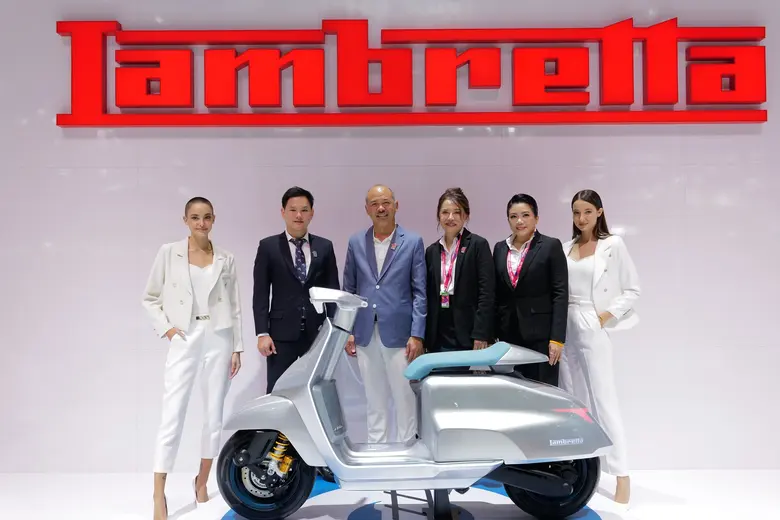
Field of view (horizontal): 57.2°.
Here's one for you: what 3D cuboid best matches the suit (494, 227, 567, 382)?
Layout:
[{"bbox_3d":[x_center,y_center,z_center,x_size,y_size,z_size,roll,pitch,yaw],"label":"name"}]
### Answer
[{"bbox_3d":[0.792,0.552,4.000,0.440,1.435,0.280,0,0,19],"label":"suit"}]

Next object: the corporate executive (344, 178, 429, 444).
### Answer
[{"bbox_3d":[-0.029,0.446,4.110,0.490,1.760,0.320,0,0,7],"label":"corporate executive"}]

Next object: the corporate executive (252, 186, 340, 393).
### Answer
[{"bbox_3d":[-0.543,0.447,4.200,0.520,1.758,0.320,0,0,-6],"label":"corporate executive"}]

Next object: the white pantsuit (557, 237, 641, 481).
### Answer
[{"bbox_3d":[1.175,0.530,4.030,0.490,1.359,0.360,0,0,25],"label":"white pantsuit"}]

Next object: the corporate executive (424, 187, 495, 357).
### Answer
[{"bbox_3d":[0.401,0.454,4.070,0.450,1.744,0.310,0,0,19],"label":"corporate executive"}]

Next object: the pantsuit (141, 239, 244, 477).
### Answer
[{"bbox_3d":[-1.039,0.492,3.780,0.520,1.216,0.380,0,0,-13],"label":"pantsuit"}]

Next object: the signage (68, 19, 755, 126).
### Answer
[{"bbox_3d":[0.136,-1.161,4.445,4.378,0.644,0.085,0,0,0],"label":"signage"}]

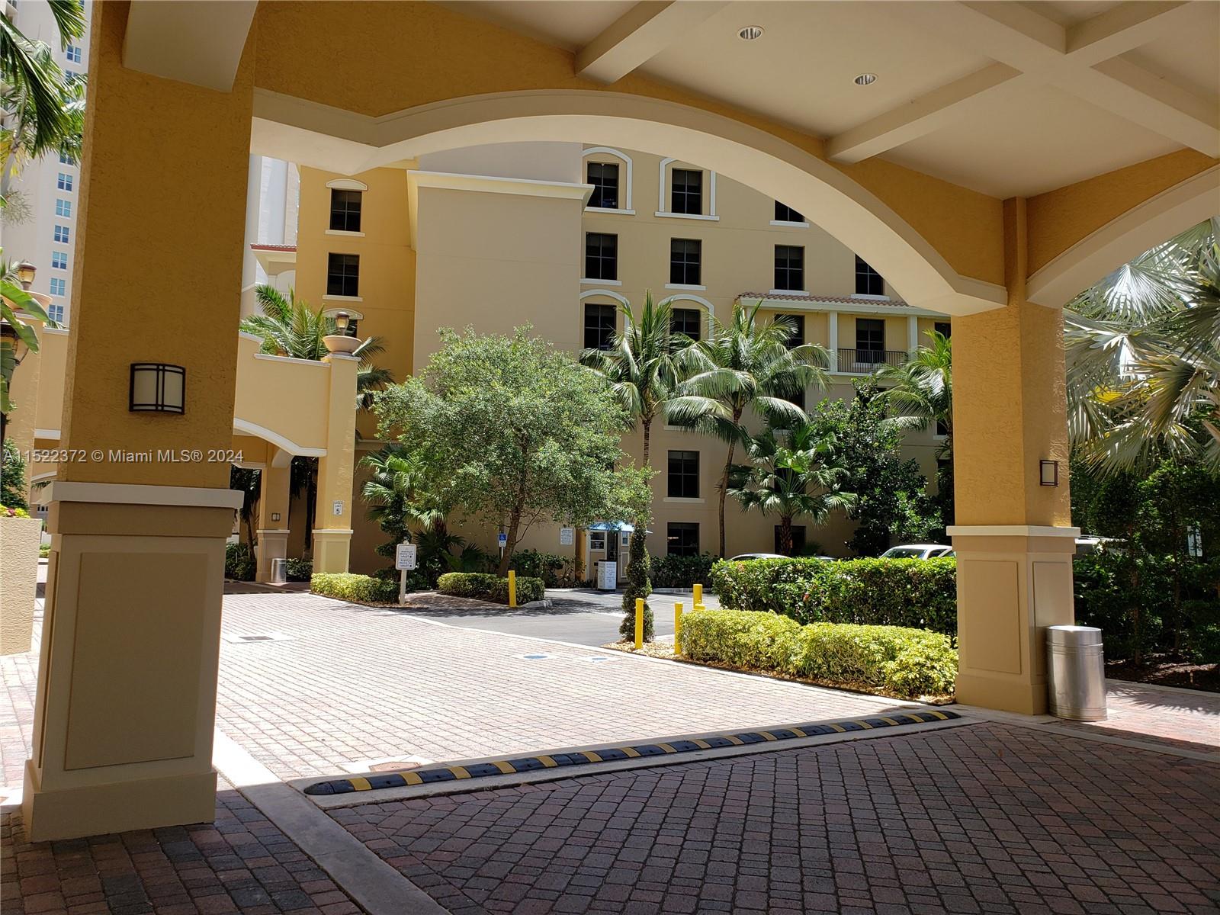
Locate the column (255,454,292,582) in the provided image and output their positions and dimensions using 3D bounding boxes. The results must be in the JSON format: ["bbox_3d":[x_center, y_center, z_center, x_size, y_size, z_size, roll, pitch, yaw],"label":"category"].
[{"bbox_3d":[-12.509,2.297,34.150,0.940,4.660,0.940,5,-7,-34],"label":"column"}]

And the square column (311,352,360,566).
[{"bbox_3d":[-8.742,0.547,29.247,0.970,7.534,0.970,5,-7,-34],"label":"square column"}]

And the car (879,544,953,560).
[{"bbox_3d":[8.110,3.216,24.081,4.600,1.700,1.850,5,-7,-34],"label":"car"}]

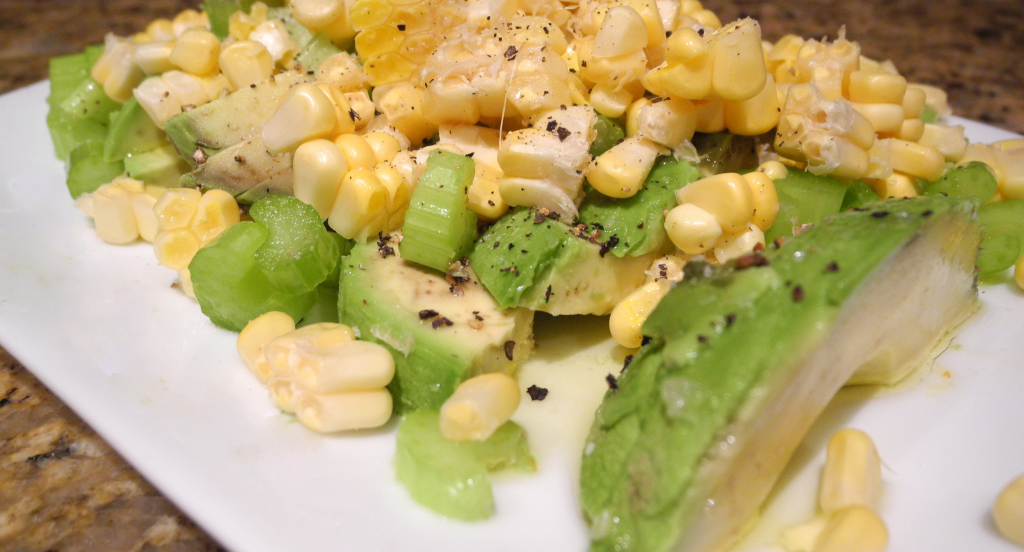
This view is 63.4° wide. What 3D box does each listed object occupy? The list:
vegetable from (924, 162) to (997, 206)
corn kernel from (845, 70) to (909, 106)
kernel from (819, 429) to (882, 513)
[{"bbox_3d":[0.098,-0.019,0.181,0.014,0.012,0.008,14,36,21],"label":"vegetable"},{"bbox_3d":[0.064,-0.033,0.145,0.010,0.005,0.007,9,51,15],"label":"corn kernel"},{"bbox_3d":[0.048,0.028,0.118,0.008,0.007,0.012,14,35,20],"label":"kernel"}]

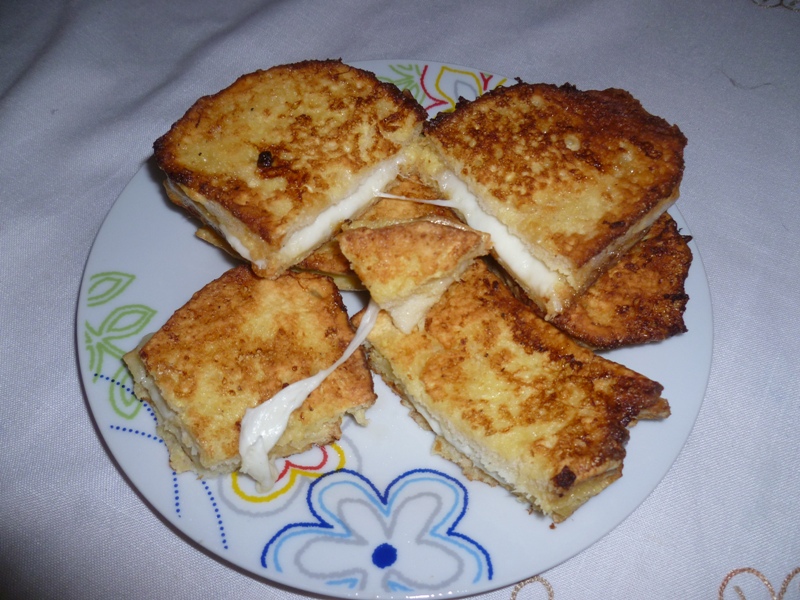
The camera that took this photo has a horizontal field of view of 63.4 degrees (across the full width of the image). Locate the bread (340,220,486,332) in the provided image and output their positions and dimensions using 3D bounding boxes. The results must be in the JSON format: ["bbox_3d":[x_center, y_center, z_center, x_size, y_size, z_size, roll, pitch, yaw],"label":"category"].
[{"bbox_3d":[0.006,-0.009,0.224,0.050,0.021,0.035,-6,71,-5],"label":"bread"}]

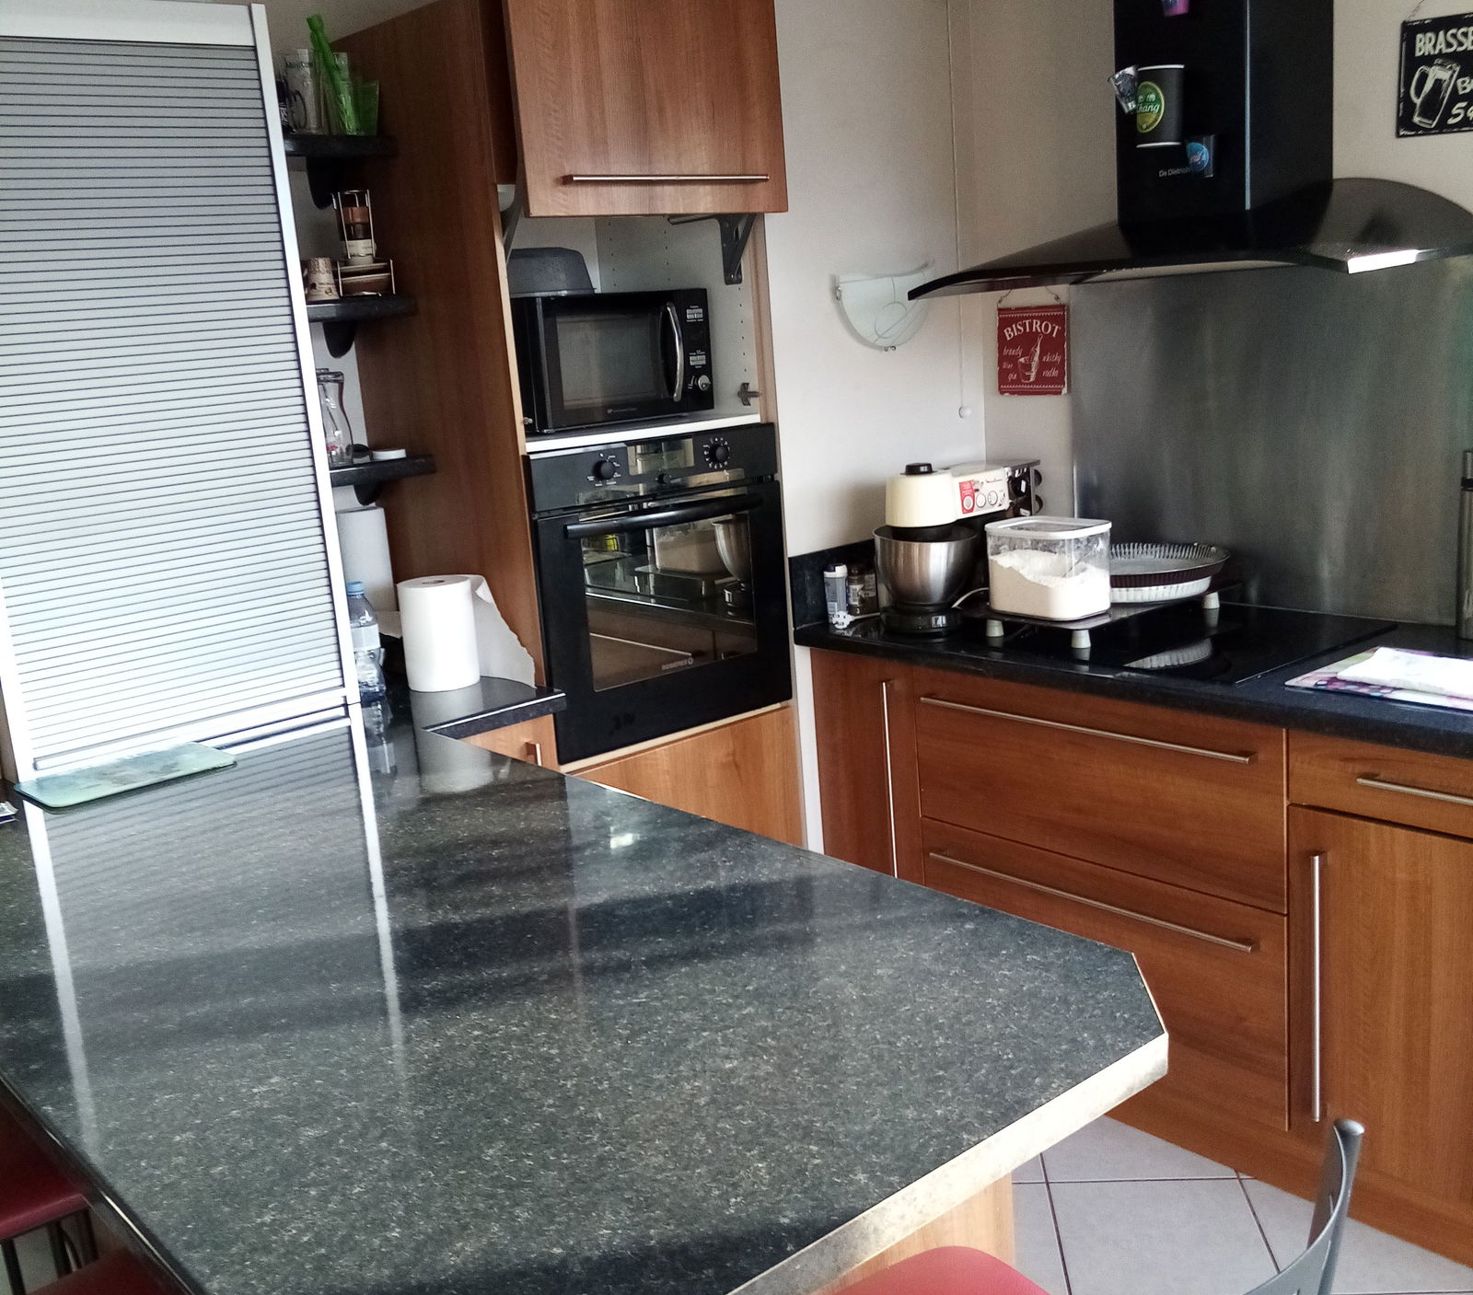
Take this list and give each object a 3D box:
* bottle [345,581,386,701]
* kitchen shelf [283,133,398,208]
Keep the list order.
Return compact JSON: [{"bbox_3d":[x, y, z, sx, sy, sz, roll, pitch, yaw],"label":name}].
[{"bbox_3d":[-0.746,-0.017,2.946,0.075,0.235,0.075,-14,15,-38],"label":"bottle"},{"bbox_3d":[-0.868,-0.928,2.887,0.320,0.103,0.290,-14,15,-38],"label":"kitchen shelf"}]

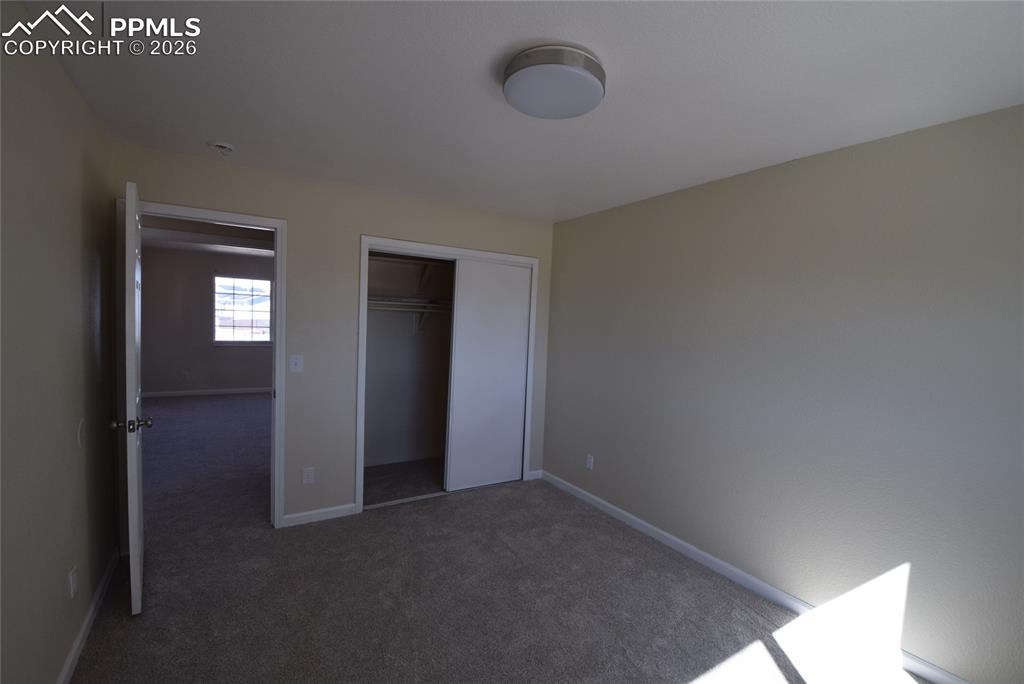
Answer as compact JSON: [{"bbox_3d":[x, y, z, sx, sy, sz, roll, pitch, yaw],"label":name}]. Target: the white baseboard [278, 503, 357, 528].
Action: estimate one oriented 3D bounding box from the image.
[{"bbox_3d":[-1.379,1.253,3.085,0.480,0.080,0.015,0,4,-34],"label":"white baseboard"}]

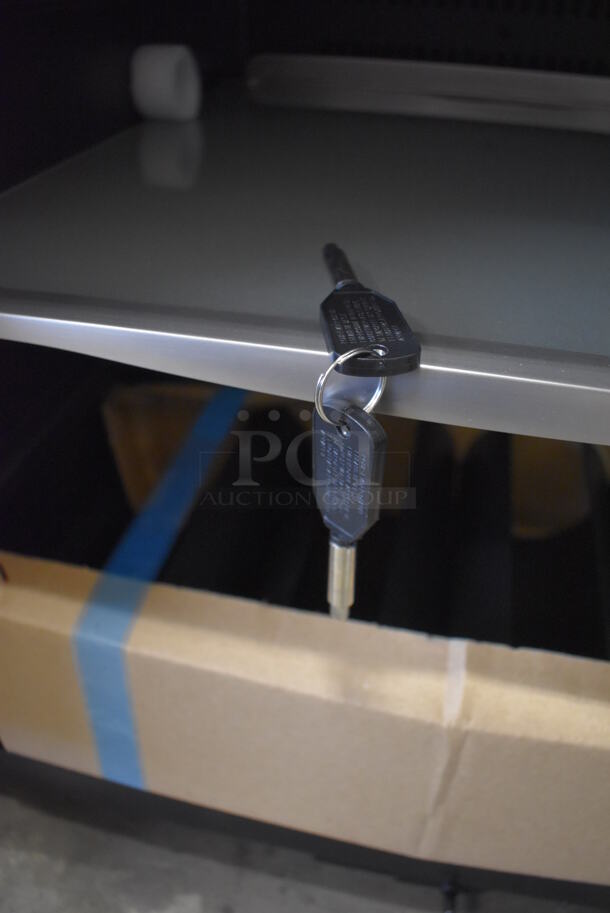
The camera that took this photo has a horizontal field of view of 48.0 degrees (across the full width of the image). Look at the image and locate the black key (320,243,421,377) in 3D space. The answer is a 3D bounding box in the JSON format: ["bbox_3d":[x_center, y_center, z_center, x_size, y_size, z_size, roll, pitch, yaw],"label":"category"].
[{"bbox_3d":[0.015,-0.049,0.212,0.022,0.008,0.084,-3,38,-5],"label":"black key"}]

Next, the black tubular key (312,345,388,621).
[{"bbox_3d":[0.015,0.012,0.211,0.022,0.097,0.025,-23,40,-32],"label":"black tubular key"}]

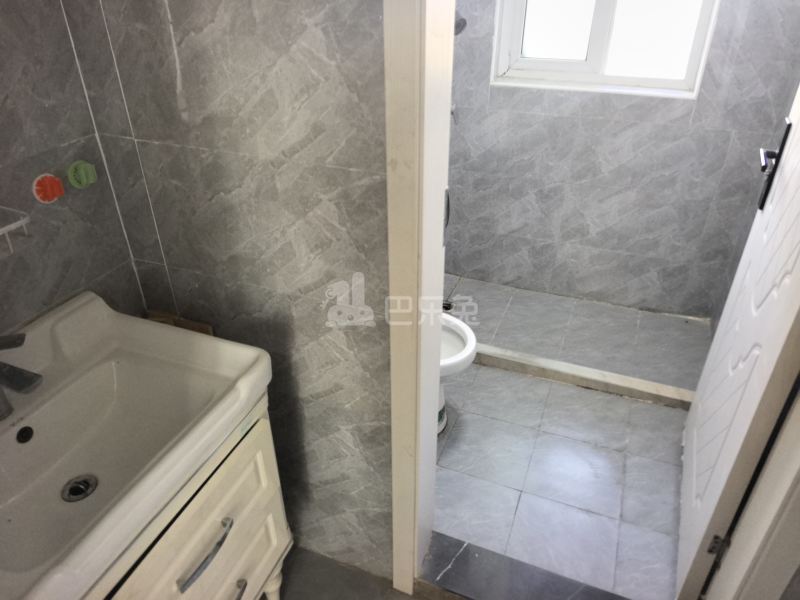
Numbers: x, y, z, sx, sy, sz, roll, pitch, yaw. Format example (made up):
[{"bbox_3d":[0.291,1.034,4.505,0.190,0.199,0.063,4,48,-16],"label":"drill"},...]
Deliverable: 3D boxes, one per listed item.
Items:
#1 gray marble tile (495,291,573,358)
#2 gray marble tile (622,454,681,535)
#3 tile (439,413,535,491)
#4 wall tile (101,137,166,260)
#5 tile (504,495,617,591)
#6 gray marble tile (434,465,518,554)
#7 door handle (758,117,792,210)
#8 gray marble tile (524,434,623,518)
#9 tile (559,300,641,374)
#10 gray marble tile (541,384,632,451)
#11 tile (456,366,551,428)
[{"bbox_3d":[0.651,0.108,2.674,0.300,0.012,0.580,11,32,19],"label":"gray marble tile"},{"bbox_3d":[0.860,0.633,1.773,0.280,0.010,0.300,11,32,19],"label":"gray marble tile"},{"bbox_3d":[0.315,0.526,1.962,0.293,0.010,0.297,11,32,19],"label":"tile"},{"bbox_3d":[-0.596,-0.219,1.251,0.105,0.300,0.012,11,32,19],"label":"wall tile"},{"bbox_3d":[0.495,0.714,1.667,0.300,0.012,0.255,11,32,19],"label":"tile"},{"bbox_3d":[0.214,0.655,1.741,0.290,0.010,0.255,11,32,19],"label":"gray marble tile"},{"bbox_3d":[0.971,-0.340,1.473,0.052,0.238,0.130,13,33,22],"label":"door handle"},{"bbox_3d":[0.591,0.580,1.867,0.300,0.010,0.300,11,32,19],"label":"gray marble tile"},{"bbox_3d":[0.939,0.161,2.580,0.300,0.012,0.580,11,32,19],"label":"tile"},{"bbox_3d":[0.712,0.446,2.125,0.300,0.012,0.290,11,32,19],"label":"gray marble tile"},{"bbox_3d":[0.422,0.385,2.205,0.305,0.010,0.303,11,32,19],"label":"tile"}]

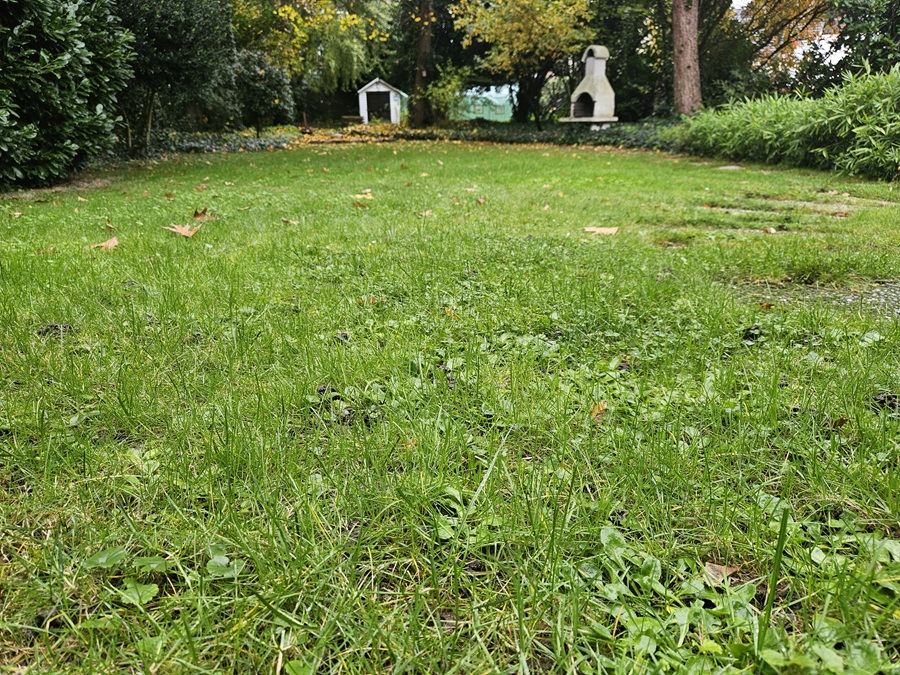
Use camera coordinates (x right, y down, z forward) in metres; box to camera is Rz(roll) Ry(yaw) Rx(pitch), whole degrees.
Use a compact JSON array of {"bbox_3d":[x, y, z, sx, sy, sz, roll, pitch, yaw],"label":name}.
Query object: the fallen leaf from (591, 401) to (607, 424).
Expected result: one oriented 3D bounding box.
[{"bbox_3d":[0.225,0.113,0.901,0.023,0.022,0.034,5,20,15],"label":"fallen leaf"}]

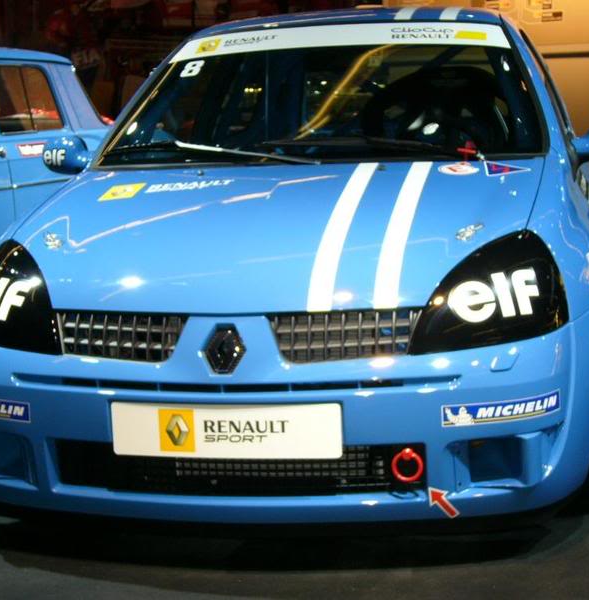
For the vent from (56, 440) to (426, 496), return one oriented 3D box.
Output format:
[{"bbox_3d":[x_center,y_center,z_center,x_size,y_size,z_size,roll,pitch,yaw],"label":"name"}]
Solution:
[{"bbox_3d":[-0.134,0.378,3.124,0.850,0.115,0.070,0,10,12],"label":"vent"}]

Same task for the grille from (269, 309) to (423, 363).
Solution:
[{"bbox_3d":[0.106,0.079,3.019,0.310,0.103,0.070,-2,10,3],"label":"grille"}]

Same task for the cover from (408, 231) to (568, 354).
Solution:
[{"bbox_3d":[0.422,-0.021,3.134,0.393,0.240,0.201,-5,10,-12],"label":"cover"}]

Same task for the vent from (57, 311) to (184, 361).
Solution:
[{"bbox_3d":[-0.394,0.082,3.123,0.305,0.103,0.070,1,11,21],"label":"vent"}]

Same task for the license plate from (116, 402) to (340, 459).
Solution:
[{"bbox_3d":[-0.151,0.287,3.045,0.520,0.118,0.020,0,10,12],"label":"license plate"}]

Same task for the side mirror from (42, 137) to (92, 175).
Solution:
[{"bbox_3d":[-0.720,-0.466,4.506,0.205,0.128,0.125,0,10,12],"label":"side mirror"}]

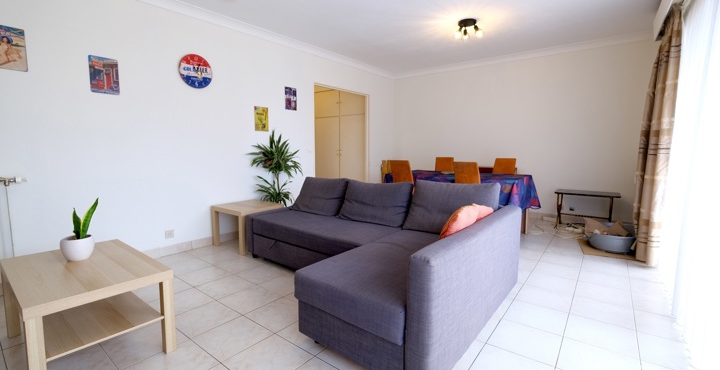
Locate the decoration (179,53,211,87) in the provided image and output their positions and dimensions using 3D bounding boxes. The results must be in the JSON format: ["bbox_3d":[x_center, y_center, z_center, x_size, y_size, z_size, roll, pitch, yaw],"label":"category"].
[{"bbox_3d":[-1.726,-1.206,3.186,0.035,0.346,0.333,5,8,38],"label":"decoration"}]

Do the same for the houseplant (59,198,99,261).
[{"bbox_3d":[-1.600,0.253,1.705,0.150,0.335,0.155,5,8,38],"label":"houseplant"}]

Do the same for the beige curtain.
[{"bbox_3d":[3.051,-0.462,3.144,0.192,2.410,0.745,5,8,38],"label":"beige curtain"}]

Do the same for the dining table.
[{"bbox_3d":[1.292,0.237,3.967,1.680,0.760,1.020,5,8,38],"label":"dining table"}]

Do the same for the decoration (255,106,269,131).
[{"bbox_3d":[-1.224,-0.828,3.764,0.015,0.295,0.200,6,9,39],"label":"decoration"}]

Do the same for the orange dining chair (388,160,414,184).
[{"bbox_3d":[0.637,0.158,3.849,0.390,0.940,0.490,5,8,38],"label":"orange dining chair"}]

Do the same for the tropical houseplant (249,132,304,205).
[{"bbox_3d":[-0.991,-0.001,3.631,0.570,1.290,0.590,5,8,38],"label":"tropical houseplant"}]

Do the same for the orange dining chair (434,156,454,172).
[{"bbox_3d":[1.276,0.037,4.902,0.390,0.940,0.490,5,8,38],"label":"orange dining chair"}]

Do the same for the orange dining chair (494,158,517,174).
[{"bbox_3d":[1.994,0.120,4.297,0.414,0.977,0.497,5,8,38],"label":"orange dining chair"}]

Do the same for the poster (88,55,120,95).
[{"bbox_3d":[-2.194,-0.941,2.582,0.015,0.300,0.200,6,9,39],"label":"poster"}]

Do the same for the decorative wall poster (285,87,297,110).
[{"bbox_3d":[-0.942,-1.189,4.148,0.020,0.298,0.189,5,8,38],"label":"decorative wall poster"}]

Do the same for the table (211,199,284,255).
[{"bbox_3d":[-1.280,0.468,3.482,0.576,0.458,0.541,5,8,38],"label":"table"}]

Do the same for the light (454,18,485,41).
[{"bbox_3d":[1.230,-1.796,3.458,0.313,0.191,0.308,5,8,38],"label":"light"}]

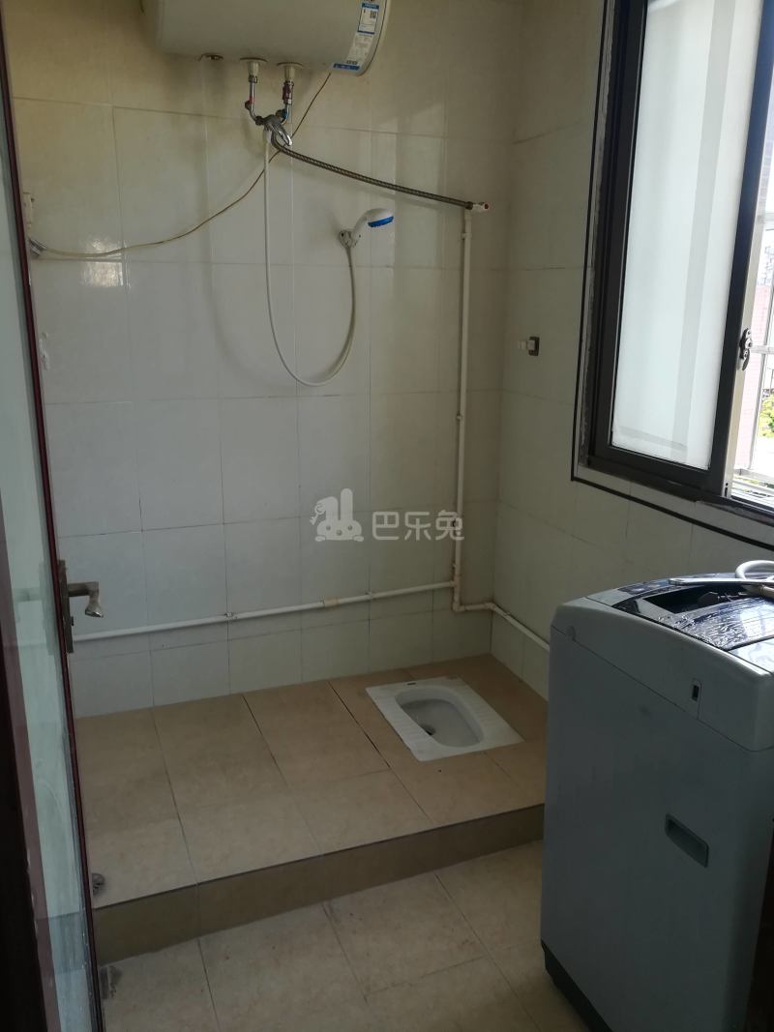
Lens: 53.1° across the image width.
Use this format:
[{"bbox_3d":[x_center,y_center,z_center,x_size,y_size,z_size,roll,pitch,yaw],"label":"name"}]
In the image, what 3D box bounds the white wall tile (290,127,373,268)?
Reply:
[{"bbox_3d":[-0.168,-0.976,2.396,0.252,0.400,0.010,-5,15,-21],"label":"white wall tile"}]

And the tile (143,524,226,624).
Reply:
[{"bbox_3d":[-0.645,0.229,2.505,0.251,0.399,0.010,-5,15,-21],"label":"tile"}]

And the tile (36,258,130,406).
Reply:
[{"bbox_3d":[-0.873,-0.524,2.219,0.252,0.400,0.010,-5,15,-21],"label":"tile"}]

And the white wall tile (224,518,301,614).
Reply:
[{"bbox_3d":[-0.409,0.201,2.563,0.250,0.385,0.012,-5,16,-22],"label":"white wall tile"}]

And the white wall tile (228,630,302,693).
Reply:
[{"bbox_3d":[-0.412,0.497,2.641,0.250,0.199,0.012,-5,16,-22],"label":"white wall tile"}]

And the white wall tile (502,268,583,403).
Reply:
[{"bbox_3d":[0.494,-0.585,2.508,0.010,0.400,0.464,-4,15,-19],"label":"white wall tile"}]

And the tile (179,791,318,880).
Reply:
[{"bbox_3d":[-0.352,0.801,1.942,0.297,0.010,0.281,-5,15,-21],"label":"tile"}]

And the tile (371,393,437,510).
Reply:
[{"bbox_3d":[0.058,-0.222,2.680,0.251,0.399,0.010,-5,15,-21],"label":"tile"}]

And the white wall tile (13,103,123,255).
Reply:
[{"bbox_3d":[-0.870,-0.914,2.122,0.251,0.399,0.010,-5,15,-21],"label":"white wall tile"}]

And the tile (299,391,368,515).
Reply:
[{"bbox_3d":[-0.175,-0.202,2.605,0.250,0.400,0.010,-5,15,-21],"label":"tile"}]

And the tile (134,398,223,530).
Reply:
[{"bbox_3d":[-0.637,-0.156,2.372,0.250,0.399,0.012,-5,16,-22],"label":"tile"}]

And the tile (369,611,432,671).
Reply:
[{"bbox_3d":[0.053,0.461,2.851,0.251,0.206,0.010,-5,15,-21],"label":"tile"}]

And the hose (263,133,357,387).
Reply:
[{"bbox_3d":[-0.218,-0.746,2.322,0.312,0.709,0.151,-5,15,-21],"label":"hose"}]

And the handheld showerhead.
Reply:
[{"bbox_3d":[-0.067,-0.880,2.376,0.186,0.119,0.081,6,15,22],"label":"handheld showerhead"}]

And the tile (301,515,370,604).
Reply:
[{"bbox_3d":[-0.178,0.173,2.696,0.250,0.370,0.010,-5,15,-21],"label":"tile"}]

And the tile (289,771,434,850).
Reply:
[{"bbox_3d":[-0.069,0.772,2.023,0.297,0.012,0.280,-5,16,-22],"label":"tile"}]

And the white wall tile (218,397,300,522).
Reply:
[{"bbox_3d":[-0.406,-0.178,2.464,0.250,0.399,0.012,-5,16,-22],"label":"white wall tile"}]

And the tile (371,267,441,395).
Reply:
[{"bbox_3d":[0.061,-0.610,2.583,0.251,0.399,0.010,-5,15,-21],"label":"tile"}]

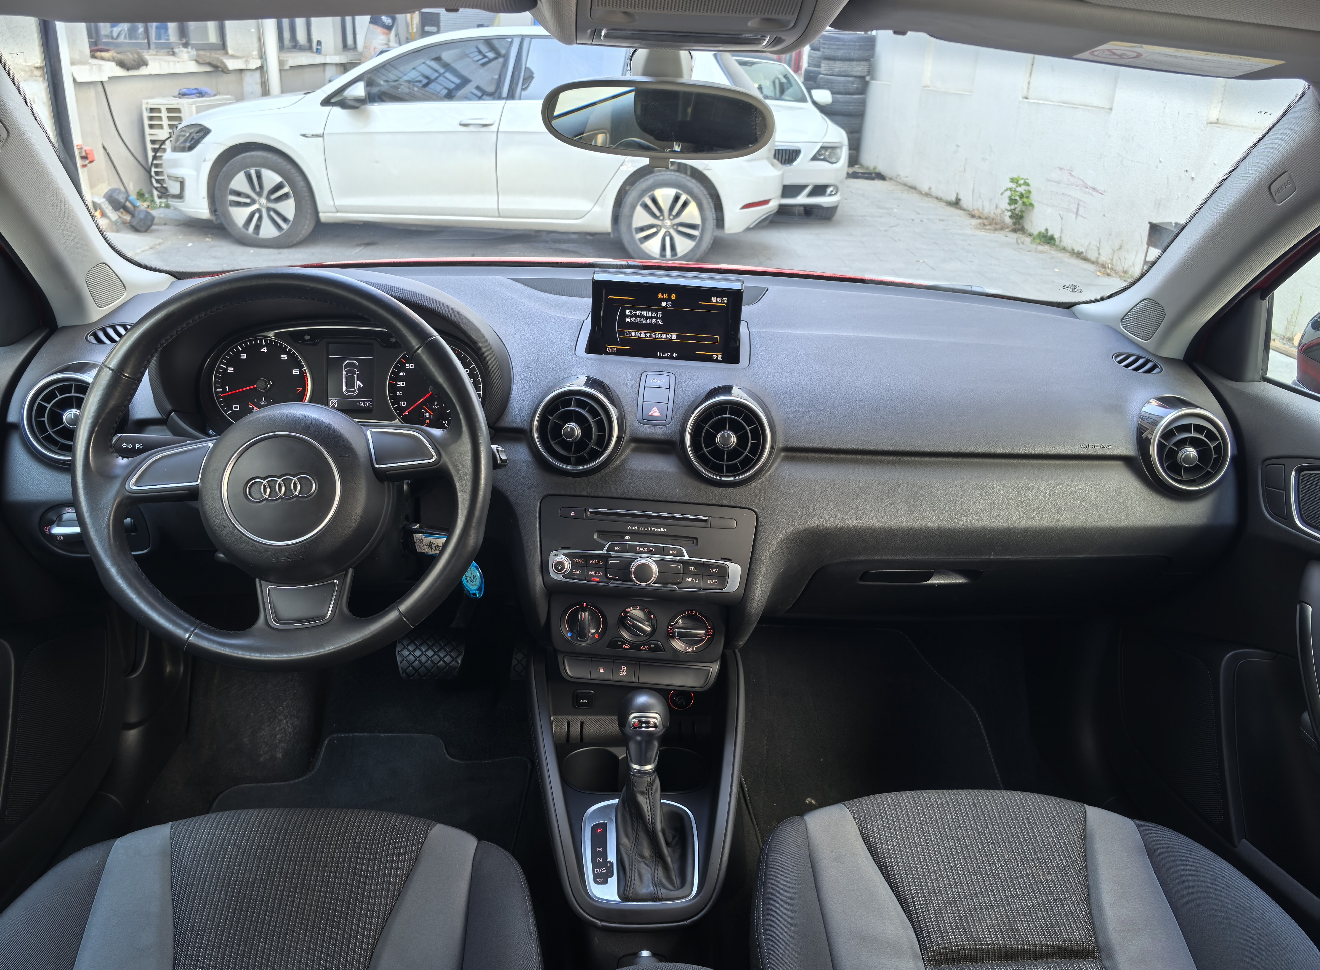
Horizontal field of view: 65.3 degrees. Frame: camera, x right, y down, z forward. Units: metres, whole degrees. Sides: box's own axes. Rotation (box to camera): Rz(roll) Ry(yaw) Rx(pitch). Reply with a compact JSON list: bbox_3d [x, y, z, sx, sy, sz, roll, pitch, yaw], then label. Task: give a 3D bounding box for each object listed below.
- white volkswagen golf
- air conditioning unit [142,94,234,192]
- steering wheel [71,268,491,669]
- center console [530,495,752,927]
[{"bbox_3d":[-1.261,-2.466,7.270,4.270,1.480,1.830,3,22,2],"label":"white volkswagen golf"},{"bbox_3d":[-3.817,-2.764,8.515,0.360,0.780,1.000,1,22,-3],"label":"air conditioning unit"},{"bbox_3d":[-0.343,-0.014,0.964,0.370,0.370,0.110,1,-2,-4],"label":"steering wheel"},{"bbox_3d":[-0.022,0.215,0.988,0.215,0.335,0.310,3,22,0],"label":"center console"}]

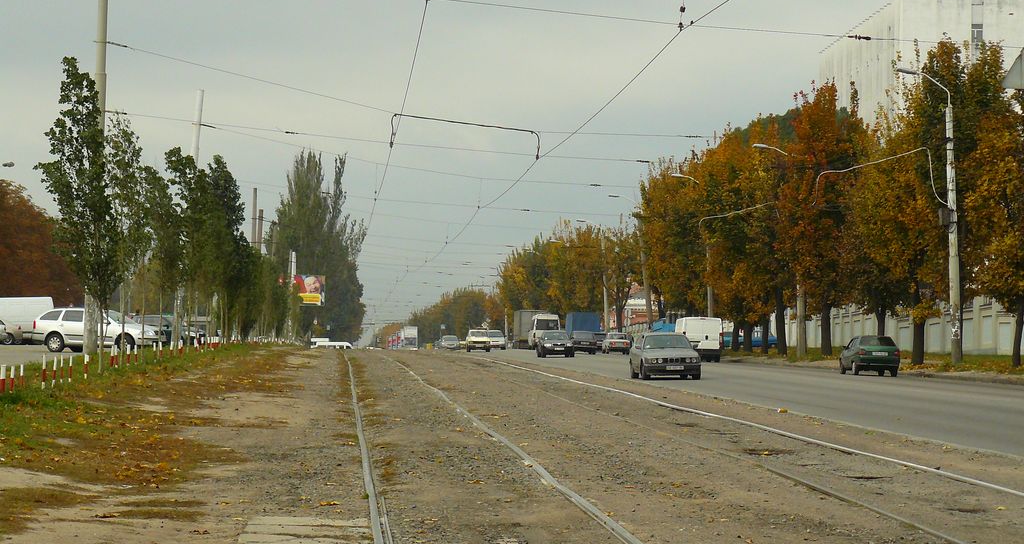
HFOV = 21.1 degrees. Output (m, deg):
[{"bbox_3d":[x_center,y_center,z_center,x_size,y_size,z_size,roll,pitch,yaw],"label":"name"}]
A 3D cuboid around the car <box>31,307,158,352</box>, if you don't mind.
[{"bbox_3d":[-14.000,1.993,93.815,4.570,1.470,1.770,0,-1,16],"label":"car"}]

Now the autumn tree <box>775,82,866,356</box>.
[{"bbox_3d":[15.051,-2.557,134.000,4.300,13.100,4.500,0,-1,-4],"label":"autumn tree"}]

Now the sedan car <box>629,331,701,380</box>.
[{"bbox_3d":[4.610,2.546,83.514,1.760,1.410,4.720,0,-1,-4],"label":"sedan car"}]

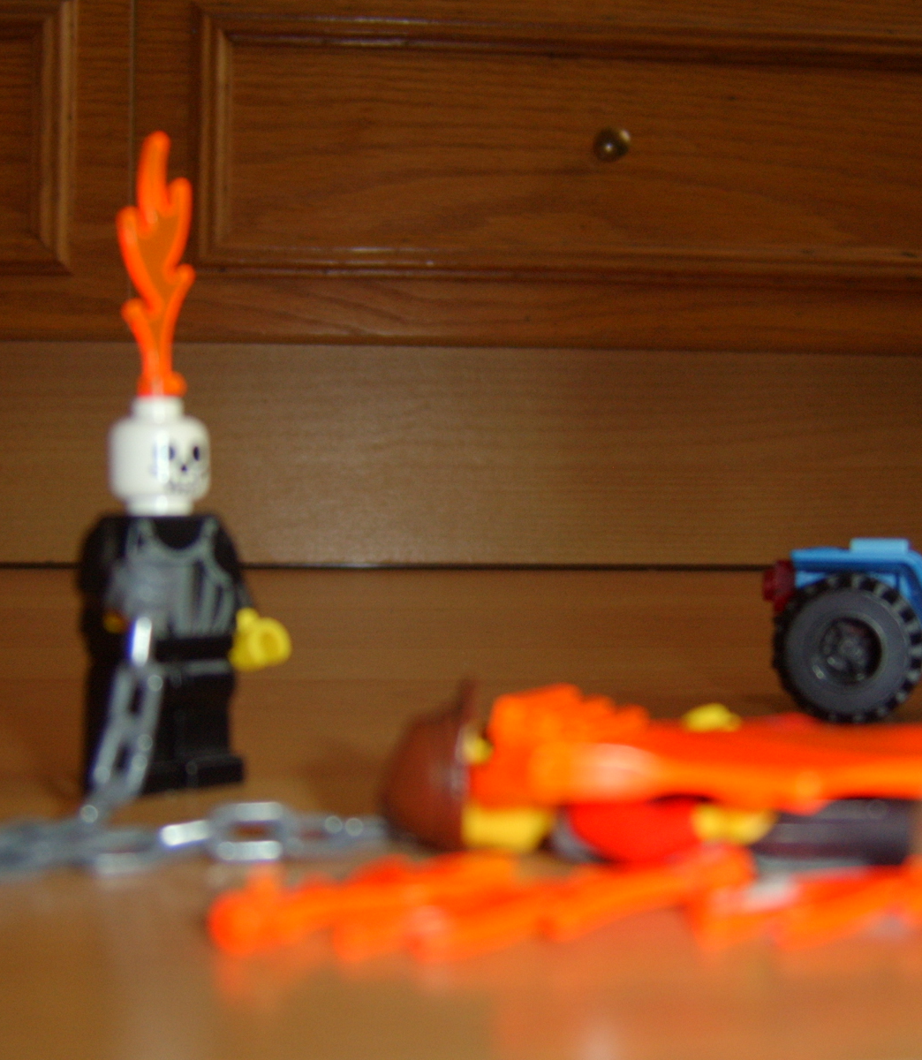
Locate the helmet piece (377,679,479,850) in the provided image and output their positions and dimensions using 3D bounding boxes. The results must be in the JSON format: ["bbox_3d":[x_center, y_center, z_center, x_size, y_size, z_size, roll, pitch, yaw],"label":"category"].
[{"bbox_3d":[-0.003,0.020,0.108,0.008,0.015,0.012,2,0,0],"label":"helmet piece"}]

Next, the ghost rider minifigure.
[{"bbox_3d":[-0.029,-0.007,0.130,0.022,0.068,0.013,-1,1,-44],"label":"ghost rider minifigure"}]

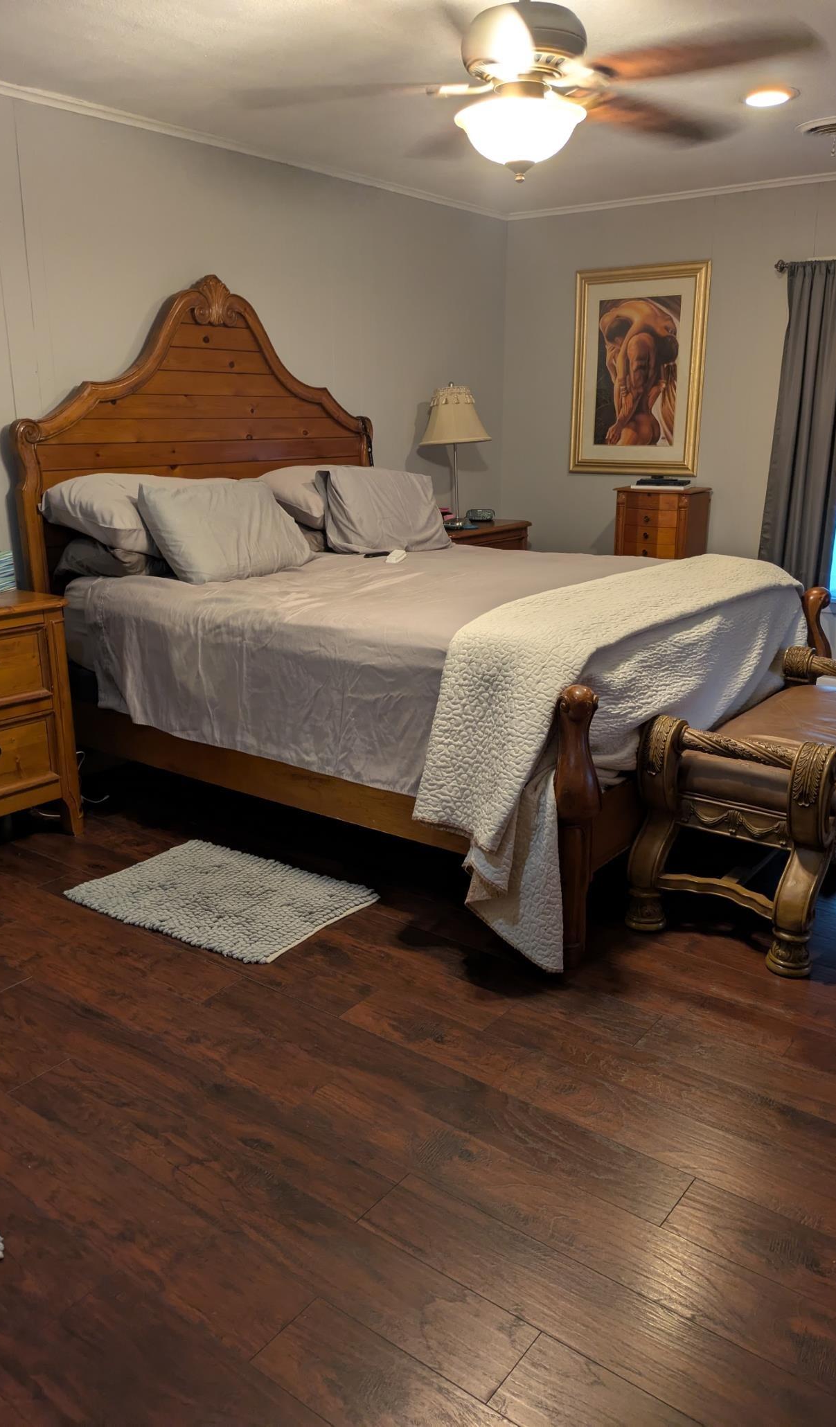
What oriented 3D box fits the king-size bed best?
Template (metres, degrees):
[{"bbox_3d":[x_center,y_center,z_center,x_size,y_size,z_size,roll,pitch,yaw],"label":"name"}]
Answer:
[{"bbox_3d":[0.079,-0.650,3.808,2.270,1.927,2.038,12,20,34],"label":"king-size bed"}]

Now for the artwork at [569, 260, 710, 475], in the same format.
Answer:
[{"bbox_3d":[1.176,-1.833,5.564,0.751,1.066,0.040,12,20,35],"label":"artwork"}]

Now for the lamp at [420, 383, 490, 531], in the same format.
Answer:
[{"bbox_3d":[0.191,-1.362,5.454,0.375,0.765,0.375,0,17,0],"label":"lamp"}]

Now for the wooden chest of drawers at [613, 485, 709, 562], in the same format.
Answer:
[{"bbox_3d":[1.294,-0.705,5.608,0.445,1.010,0.314,12,20,35],"label":"wooden chest of drawers"}]

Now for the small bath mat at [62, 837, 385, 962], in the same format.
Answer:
[{"bbox_3d":[-0.591,0.540,3.137,0.781,0.025,0.492,11,20,32],"label":"small bath mat"}]

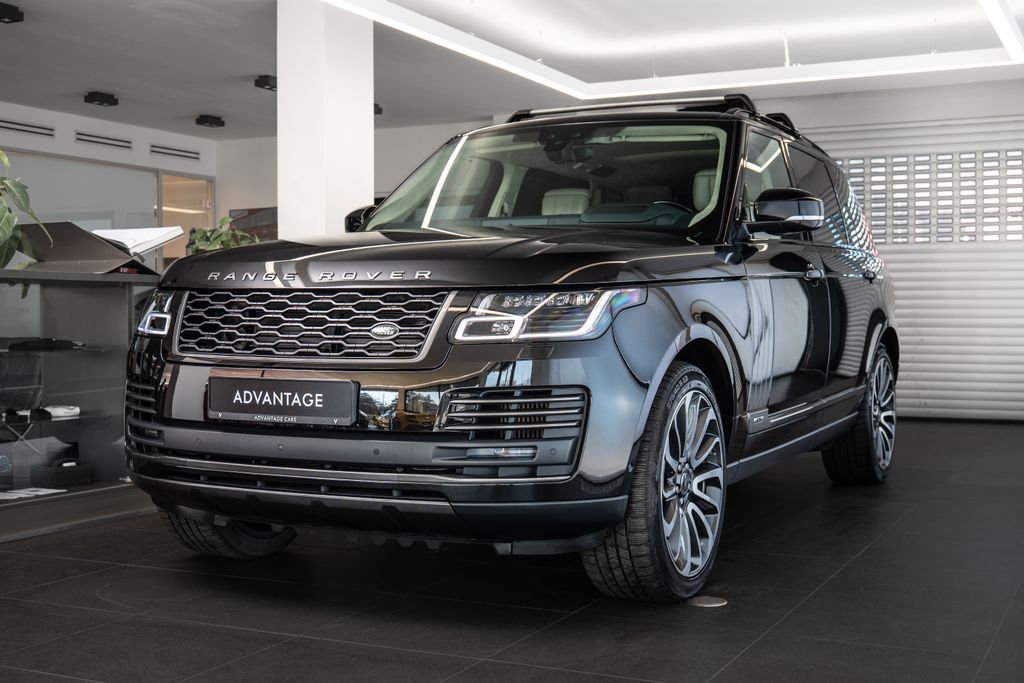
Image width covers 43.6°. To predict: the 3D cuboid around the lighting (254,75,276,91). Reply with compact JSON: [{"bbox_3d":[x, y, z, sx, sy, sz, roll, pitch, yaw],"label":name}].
[{"bbox_3d":[-1.909,-2.063,10.195,0.140,0.088,0.262,0,1,26],"label":"lighting"}]

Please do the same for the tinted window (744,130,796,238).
[{"bbox_3d":[1.055,-0.633,5.237,0.060,0.480,0.950,-19,-7,26],"label":"tinted window"}]

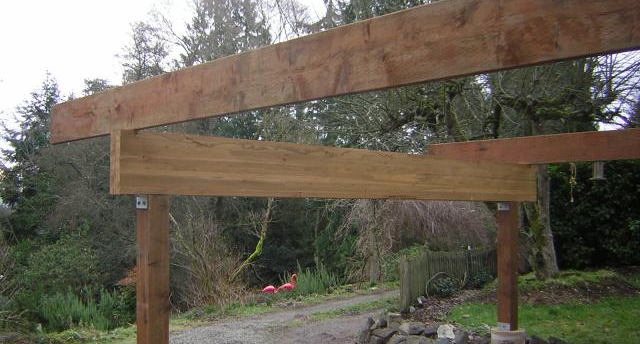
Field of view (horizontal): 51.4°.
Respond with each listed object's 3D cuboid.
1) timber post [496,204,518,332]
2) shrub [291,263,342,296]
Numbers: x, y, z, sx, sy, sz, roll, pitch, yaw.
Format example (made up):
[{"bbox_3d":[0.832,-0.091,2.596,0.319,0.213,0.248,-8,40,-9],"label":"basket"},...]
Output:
[{"bbox_3d":[1.762,0.875,6.240,0.140,1.190,0.140,3,-4,-43],"label":"timber post"},{"bbox_3d":[-0.074,2.260,14.000,1.020,0.730,0.900,0,-3,0],"label":"shrub"}]

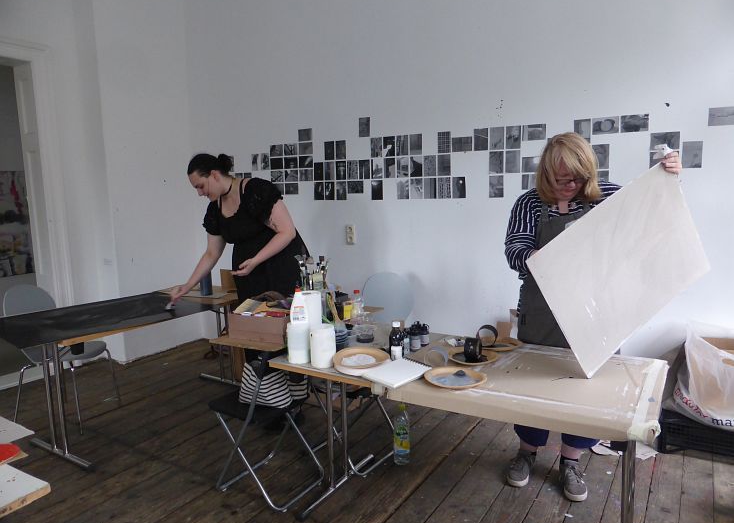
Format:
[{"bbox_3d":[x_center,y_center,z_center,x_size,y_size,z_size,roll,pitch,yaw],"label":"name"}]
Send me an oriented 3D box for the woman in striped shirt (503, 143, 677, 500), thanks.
[{"bbox_3d":[1.054,0.256,2.512,0.735,1.745,0.500,1,8,19],"label":"woman in striped shirt"}]

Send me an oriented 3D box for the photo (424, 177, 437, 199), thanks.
[{"bbox_3d":[0.475,-0.544,3.812,0.100,0.150,0.006,4,9,31],"label":"photo"}]

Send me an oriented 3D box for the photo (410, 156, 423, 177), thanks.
[{"bbox_3d":[0.375,-0.719,3.881,0.101,0.151,0.010,4,8,32],"label":"photo"}]

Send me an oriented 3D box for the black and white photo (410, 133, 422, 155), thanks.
[{"bbox_3d":[0.370,-0.877,3.828,0.100,0.150,0.006,4,9,31],"label":"black and white photo"}]

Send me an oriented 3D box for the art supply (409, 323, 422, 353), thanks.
[{"bbox_3d":[0.218,0.335,2.282,0.049,0.131,0.049,0,8,5],"label":"art supply"}]

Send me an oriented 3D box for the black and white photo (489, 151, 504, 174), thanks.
[{"bbox_3d":[0.905,-0.686,3.553,0.101,0.151,0.010,4,8,32],"label":"black and white photo"}]

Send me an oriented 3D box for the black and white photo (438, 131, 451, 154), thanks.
[{"bbox_3d":[0.565,-0.861,3.695,0.100,0.150,0.005,4,9,33],"label":"black and white photo"}]

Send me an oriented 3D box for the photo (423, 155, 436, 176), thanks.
[{"bbox_3d":[0.472,-0.709,3.790,0.100,0.150,0.006,4,9,31],"label":"photo"}]

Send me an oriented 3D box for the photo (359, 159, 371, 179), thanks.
[{"bbox_3d":[-0.018,-0.714,3.975,0.099,0.146,0.006,4,9,33],"label":"photo"}]

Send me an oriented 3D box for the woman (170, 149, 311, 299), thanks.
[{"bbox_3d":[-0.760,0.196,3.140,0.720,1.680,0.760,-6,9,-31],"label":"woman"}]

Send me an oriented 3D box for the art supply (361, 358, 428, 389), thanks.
[{"bbox_3d":[0.122,0.437,1.991,0.176,0.014,0.259,6,10,43],"label":"art supply"}]

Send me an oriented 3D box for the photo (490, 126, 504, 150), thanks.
[{"bbox_3d":[0.891,-0.839,3.482,0.100,0.150,0.005,4,9,33],"label":"photo"}]

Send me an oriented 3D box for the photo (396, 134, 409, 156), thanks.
[{"bbox_3d":[0.272,-0.882,3.888,0.100,0.150,0.006,4,9,31],"label":"photo"}]

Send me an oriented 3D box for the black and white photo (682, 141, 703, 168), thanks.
[{"bbox_3d":[1.795,-0.585,2.804,0.099,0.146,0.006,4,9,33],"label":"black and white photo"}]

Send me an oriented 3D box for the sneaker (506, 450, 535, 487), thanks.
[{"bbox_3d":[0.819,1.063,2.679,0.100,0.110,0.255,3,9,28],"label":"sneaker"}]

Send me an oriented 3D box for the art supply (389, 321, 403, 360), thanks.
[{"bbox_3d":[0.135,0.367,2.330,0.065,0.188,0.065,-1,8,0],"label":"art supply"}]

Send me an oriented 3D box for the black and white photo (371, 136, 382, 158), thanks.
[{"bbox_3d":[0.078,-0.902,4.042,0.101,0.151,0.010,4,8,32],"label":"black and white photo"}]

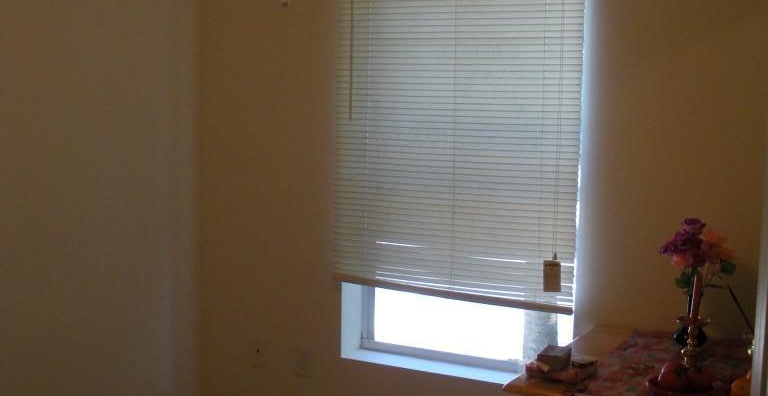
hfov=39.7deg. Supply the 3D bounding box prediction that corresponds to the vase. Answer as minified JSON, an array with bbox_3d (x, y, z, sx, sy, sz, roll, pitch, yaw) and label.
[{"bbox_3d":[0.927,0.351,3.216,0.093,0.203,0.093,5,8,28],"label":"vase"}]

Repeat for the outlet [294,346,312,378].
[{"bbox_3d":[-0.311,0.630,4.075,0.074,0.116,0.010,5,8,28],"label":"outlet"}]

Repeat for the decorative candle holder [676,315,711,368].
[{"bbox_3d":[0.856,0.409,2.936,0.092,0.153,0.092,5,8,28],"label":"decorative candle holder"}]

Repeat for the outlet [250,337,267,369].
[{"bbox_3d":[-0.496,0.611,4.172,0.073,0.116,0.010,5,8,28],"label":"outlet"}]

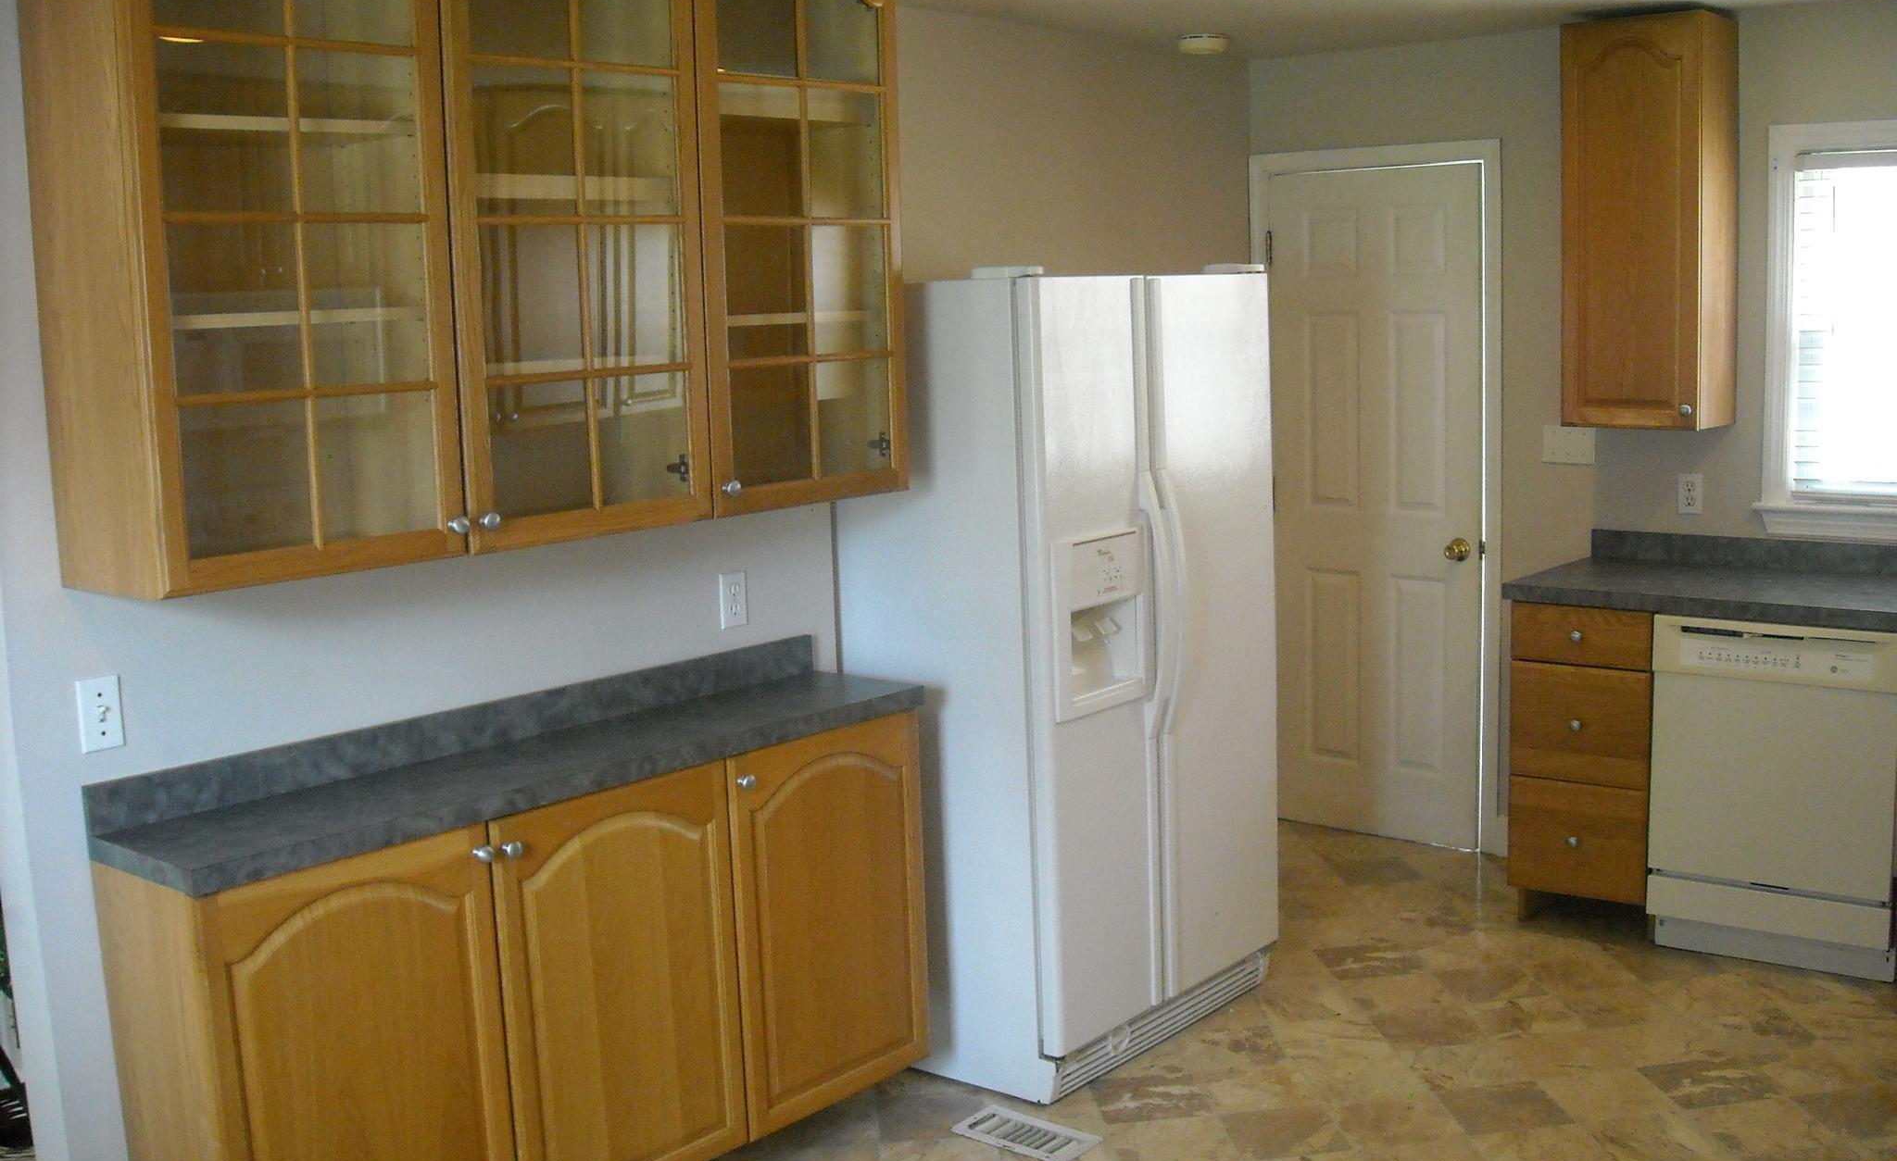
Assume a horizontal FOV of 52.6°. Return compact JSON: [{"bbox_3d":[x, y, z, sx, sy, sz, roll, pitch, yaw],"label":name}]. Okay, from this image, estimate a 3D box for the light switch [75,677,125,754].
[{"bbox_3d":[-1.332,0.212,3.026,0.018,0.114,0.067,5,10,40],"label":"light switch"}]

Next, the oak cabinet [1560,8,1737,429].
[{"bbox_3d":[1.889,-0.950,5.166,0.367,1.064,0.299,5,10,40],"label":"oak cabinet"}]

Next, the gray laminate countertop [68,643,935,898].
[{"bbox_3d":[-0.707,0.293,3.523,0.337,0.121,1.619,5,10,40],"label":"gray laminate countertop"}]

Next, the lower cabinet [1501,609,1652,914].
[{"bbox_3d":[1.843,0.469,5.221,0.369,0.894,0.638,5,10,40],"label":"lower cabinet"}]

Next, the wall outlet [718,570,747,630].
[{"bbox_3d":[-0.450,0.042,4.056,0.009,0.114,0.071,5,10,40],"label":"wall outlet"}]

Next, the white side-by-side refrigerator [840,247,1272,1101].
[{"bbox_3d":[0.218,0.169,4.553,0.833,1.785,0.896,5,10,40],"label":"white side-by-side refrigerator"}]

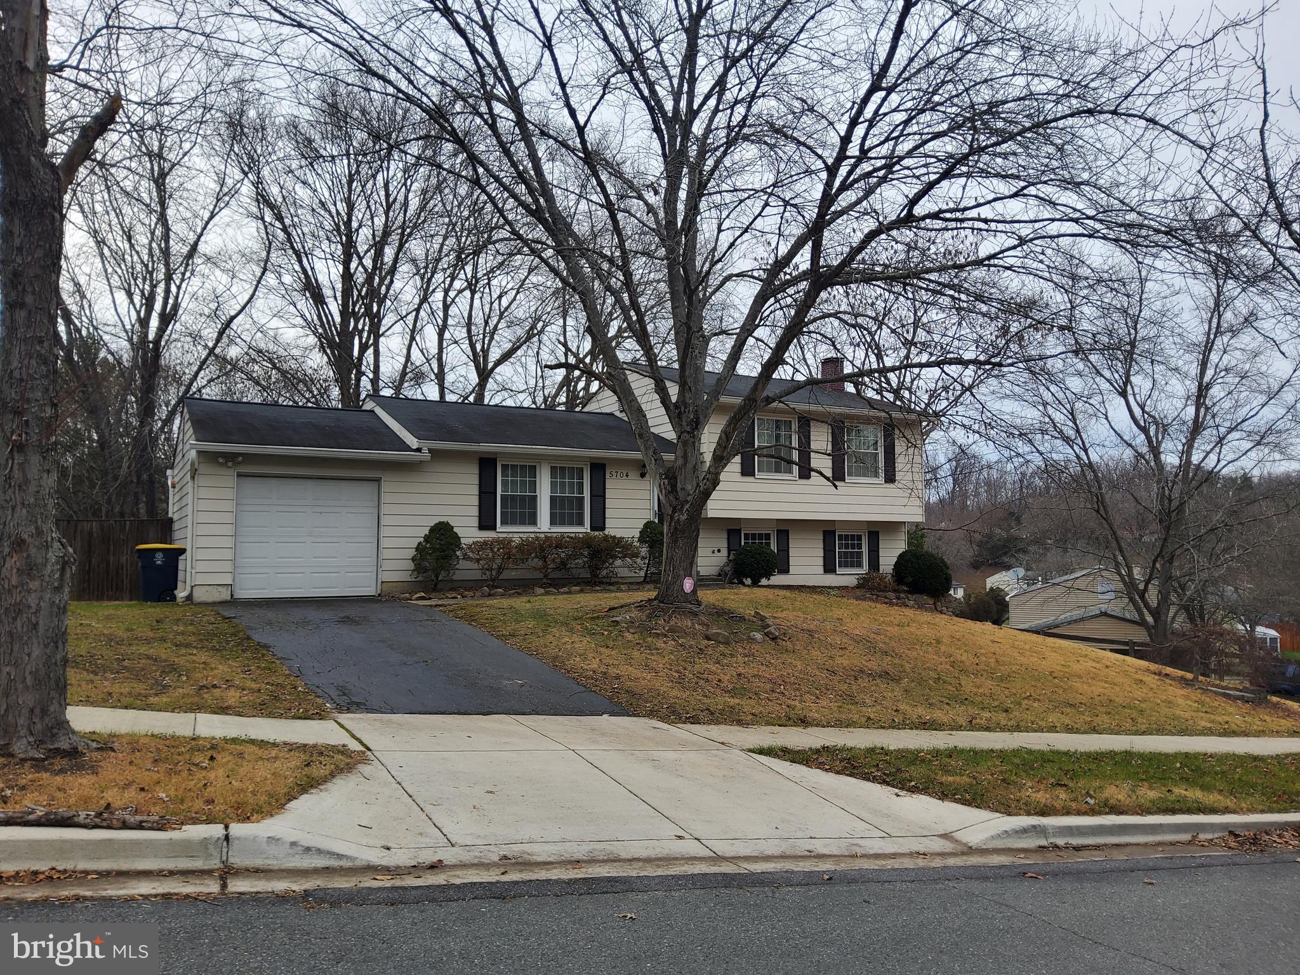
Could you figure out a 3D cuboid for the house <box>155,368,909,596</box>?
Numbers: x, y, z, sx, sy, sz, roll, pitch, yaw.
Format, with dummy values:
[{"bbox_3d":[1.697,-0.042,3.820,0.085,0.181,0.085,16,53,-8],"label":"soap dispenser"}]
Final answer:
[{"bbox_3d":[-2.064,-0.458,23.086,16.489,5.720,7.910,2,-5,-29],"label":"house"}]

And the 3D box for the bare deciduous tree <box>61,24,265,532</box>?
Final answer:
[{"bbox_3d":[-17.602,-6.426,35.000,7.800,19.500,7.500,2,-5,-29],"label":"bare deciduous tree"}]

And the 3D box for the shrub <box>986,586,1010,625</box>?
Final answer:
[{"bbox_3d":[9.888,3.422,28.000,1.000,1.300,1.000,2,-5,-29],"label":"shrub"}]

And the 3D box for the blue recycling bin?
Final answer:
[{"bbox_3d":[-8.793,1.539,17.519,0.800,1.060,0.620,2,-5,-29],"label":"blue recycling bin"}]

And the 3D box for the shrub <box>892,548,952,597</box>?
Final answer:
[{"bbox_3d":[6.455,2.039,23.200,1.390,1.200,1.360,2,-5,-29],"label":"shrub"}]

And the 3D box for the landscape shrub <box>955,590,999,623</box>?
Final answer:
[{"bbox_3d":[8.876,3.266,26.500,1.180,1.050,1.150,2,-5,-29],"label":"landscape shrub"}]

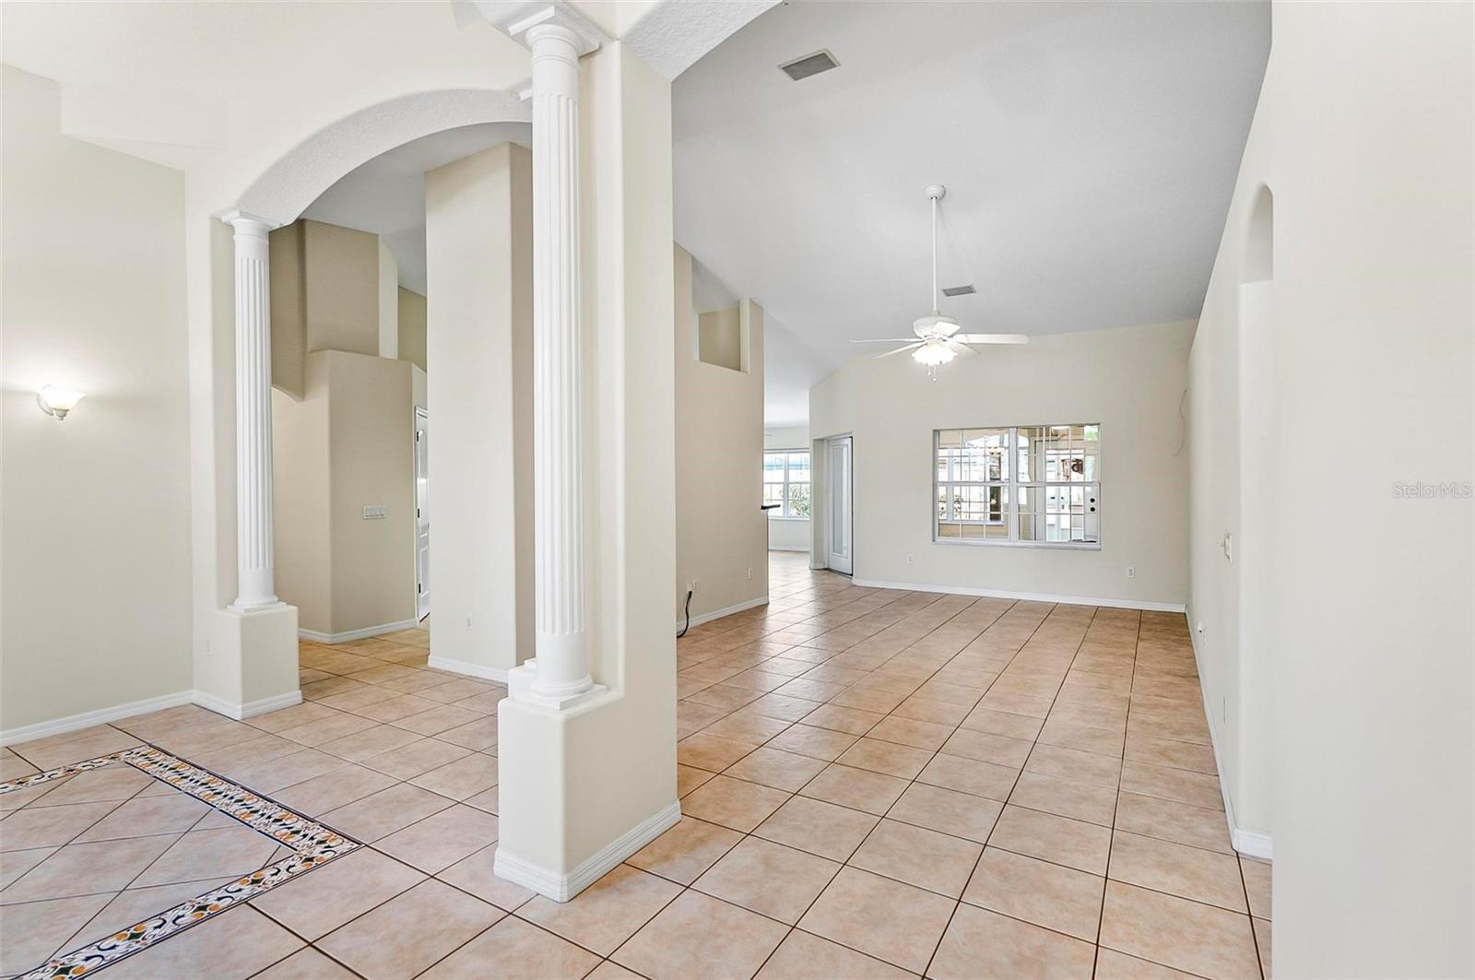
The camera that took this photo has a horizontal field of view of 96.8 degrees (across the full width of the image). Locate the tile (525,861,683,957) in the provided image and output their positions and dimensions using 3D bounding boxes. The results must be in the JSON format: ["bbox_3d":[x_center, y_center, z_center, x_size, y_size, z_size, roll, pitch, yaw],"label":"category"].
[{"bbox_3d":[-0.456,1.389,2.208,0.400,0.012,0.400,0,1,31],"label":"tile"}]

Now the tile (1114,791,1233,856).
[{"bbox_3d":[1.797,1.369,2.701,0.400,0.010,0.400,0,1,32],"label":"tile"}]

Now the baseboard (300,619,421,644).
[{"bbox_3d":[-3.531,1.287,6.138,0.460,0.102,0.879,0,1,31],"label":"baseboard"}]

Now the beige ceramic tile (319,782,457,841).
[{"bbox_3d":[-1.508,1.390,2.829,0.400,0.012,0.400,0,1,31],"label":"beige ceramic tile"}]

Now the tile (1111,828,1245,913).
[{"bbox_3d":[1.585,1.373,2.375,0.400,0.010,0.400,0,1,32],"label":"tile"}]

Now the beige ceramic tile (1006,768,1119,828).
[{"bbox_3d":[1.452,1.370,2.913,0.400,0.010,0.400,0,1,32],"label":"beige ceramic tile"}]

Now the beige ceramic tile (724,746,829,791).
[{"bbox_3d":[0.196,1.376,3.226,0.400,0.010,0.400,0,1,32],"label":"beige ceramic tile"}]

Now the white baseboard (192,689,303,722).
[{"bbox_3d":[-3.173,1.346,4.248,0.645,0.082,0.381,0,1,32],"label":"white baseboard"}]

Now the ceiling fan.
[{"bbox_3d":[1.477,-1.583,4.900,1.280,1.400,1.280,0,0,0],"label":"ceiling fan"}]

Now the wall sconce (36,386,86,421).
[{"bbox_3d":[-3.804,-0.485,3.676,0.210,0.200,0.175,0,1,31],"label":"wall sconce"}]

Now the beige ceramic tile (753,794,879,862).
[{"bbox_3d":[0.329,1.386,2.683,0.411,0.010,0.411,0,1,31],"label":"beige ceramic tile"}]

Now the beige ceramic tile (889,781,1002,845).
[{"bbox_3d":[0.898,1.382,2.813,0.411,0.010,0.411,0,1,31],"label":"beige ceramic tile"}]

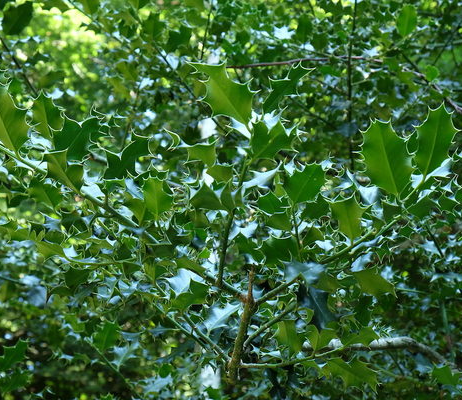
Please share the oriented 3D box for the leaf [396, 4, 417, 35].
[{"bbox_3d":[0.312,-0.319,1.600,0.037,0.057,0.018,7,21,10],"label":"leaf"}]

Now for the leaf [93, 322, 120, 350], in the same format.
[{"bbox_3d":[-0.173,0.188,1.250,0.033,0.045,0.016,17,25,0],"label":"leaf"}]

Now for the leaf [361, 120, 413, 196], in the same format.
[{"bbox_3d":[0.162,-0.043,0.930,0.048,0.079,0.018,-16,15,0],"label":"leaf"}]

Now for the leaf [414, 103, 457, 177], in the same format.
[{"bbox_3d":[0.195,-0.057,0.860,0.040,0.072,0.018,14,16,12],"label":"leaf"}]

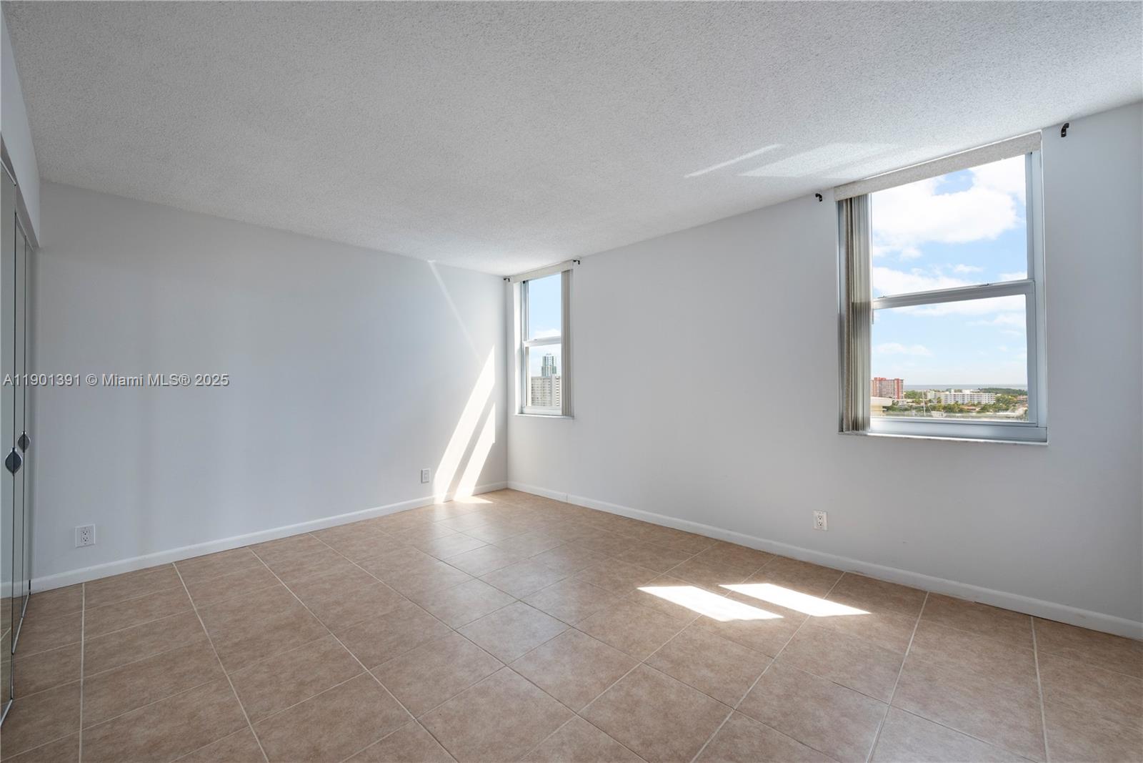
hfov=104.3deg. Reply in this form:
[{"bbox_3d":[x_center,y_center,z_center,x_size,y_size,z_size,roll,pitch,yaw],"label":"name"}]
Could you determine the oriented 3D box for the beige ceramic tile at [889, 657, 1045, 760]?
[{"bbox_3d":[1.453,1.181,1.635,0.402,0.010,0.402,-1,-1,43],"label":"beige ceramic tile"}]

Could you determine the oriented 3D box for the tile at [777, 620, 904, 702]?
[{"bbox_3d":[1.171,1.204,1.938,0.405,0.010,0.405,-1,0,43],"label":"tile"}]

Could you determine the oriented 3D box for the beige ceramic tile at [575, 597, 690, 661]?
[{"bbox_3d":[0.295,1.214,2.203,0.405,0.010,0.405,-1,0,43],"label":"beige ceramic tile"}]

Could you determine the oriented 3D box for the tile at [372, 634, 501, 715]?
[{"bbox_3d":[-0.559,1.204,1.861,0.400,0.010,0.400,-1,-1,43],"label":"tile"}]

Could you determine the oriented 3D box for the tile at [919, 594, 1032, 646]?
[{"bbox_3d":[2.007,1.181,2.225,0.402,0.010,0.402,-1,-1,43],"label":"tile"}]

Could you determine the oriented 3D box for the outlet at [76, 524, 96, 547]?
[{"bbox_3d":[-2.990,0.952,2.735,0.008,0.120,0.076,-1,-1,43],"label":"outlet"}]

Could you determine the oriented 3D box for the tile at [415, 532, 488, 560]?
[{"bbox_3d":[-0.891,1.220,3.279,0.402,0.010,0.402,-1,-1,43],"label":"tile"}]

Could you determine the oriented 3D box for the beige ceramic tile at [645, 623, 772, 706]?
[{"bbox_3d":[0.589,1.194,1.902,0.400,0.010,0.400,-1,-1,43],"label":"beige ceramic tile"}]

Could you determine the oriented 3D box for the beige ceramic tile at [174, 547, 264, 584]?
[{"bbox_3d":[-2.321,1.232,2.949,0.400,0.010,0.400,-1,-1,43],"label":"beige ceramic tile"}]

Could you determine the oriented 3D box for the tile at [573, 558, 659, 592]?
[{"bbox_3d":[0.272,1.204,2.743,0.402,0.010,0.402,-1,-1,43],"label":"tile"}]

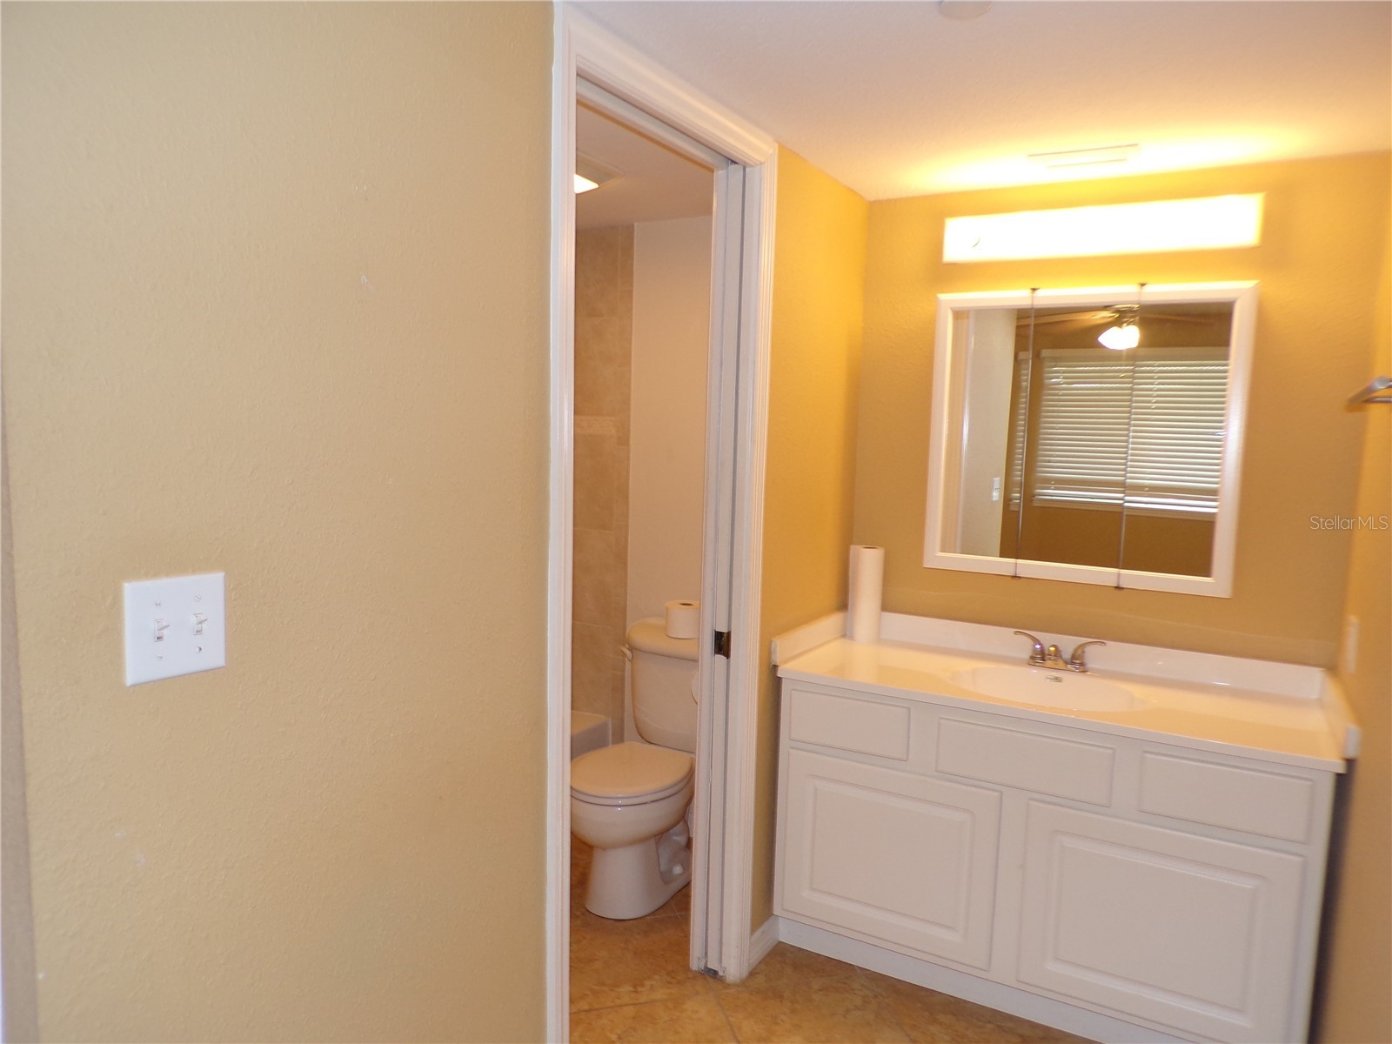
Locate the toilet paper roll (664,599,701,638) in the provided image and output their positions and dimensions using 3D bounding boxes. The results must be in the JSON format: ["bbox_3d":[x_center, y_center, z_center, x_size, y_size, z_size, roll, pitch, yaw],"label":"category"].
[{"bbox_3d":[-0.033,0.312,3.122,0.130,0.100,0.132,1,6,0],"label":"toilet paper roll"}]

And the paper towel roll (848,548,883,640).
[{"bbox_3d":[0.517,0.217,2.884,0.096,0.279,0.096,1,6,0],"label":"paper towel roll"}]

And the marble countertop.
[{"bbox_3d":[0.890,0.383,2.456,1.276,0.098,0.551,5,7,30],"label":"marble countertop"}]

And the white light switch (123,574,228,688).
[{"bbox_3d":[-0.586,0.119,1.093,0.020,0.115,0.116,5,7,30],"label":"white light switch"}]

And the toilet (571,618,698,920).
[{"bbox_3d":[-0.134,0.757,2.993,0.425,0.758,0.672,5,7,30],"label":"toilet"}]

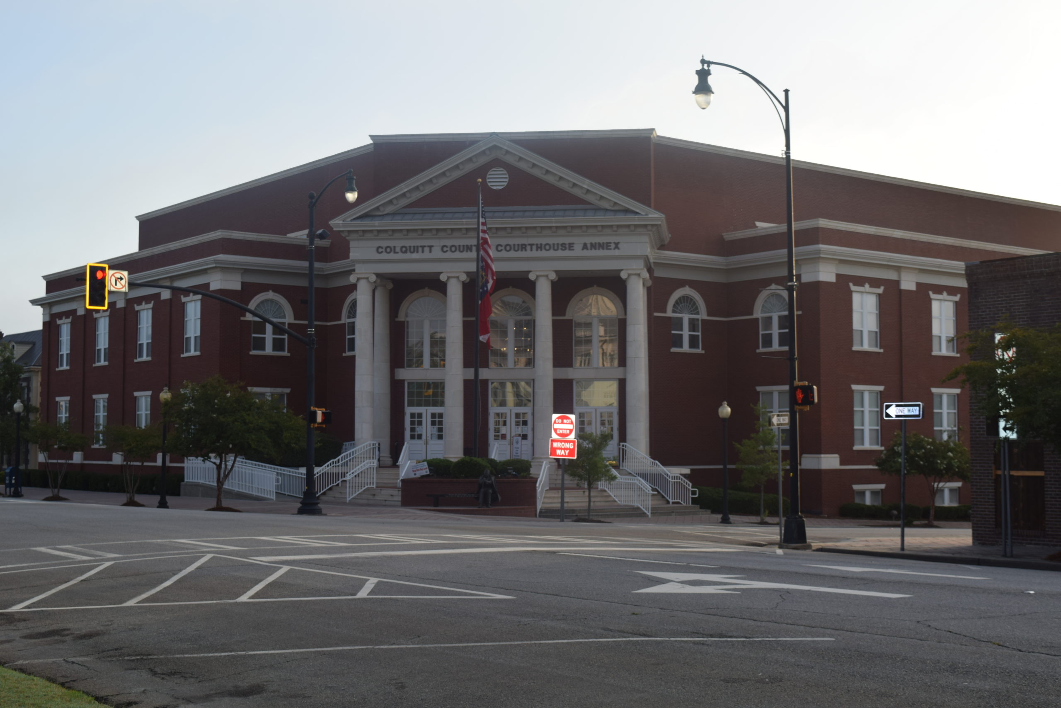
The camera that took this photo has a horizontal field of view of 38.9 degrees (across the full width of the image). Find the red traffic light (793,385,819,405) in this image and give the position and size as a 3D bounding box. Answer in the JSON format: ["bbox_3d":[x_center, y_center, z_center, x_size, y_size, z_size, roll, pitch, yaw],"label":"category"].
[{"bbox_3d":[5.713,0.851,31.200,0.460,0.450,0.250,-3,-5,44],"label":"red traffic light"}]

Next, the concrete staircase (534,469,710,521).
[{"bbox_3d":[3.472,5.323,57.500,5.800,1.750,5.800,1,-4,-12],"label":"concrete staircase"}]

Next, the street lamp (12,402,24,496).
[{"bbox_3d":[-21.740,4.001,63.682,0.380,4.098,0.380,-1,-4,7],"label":"street lamp"}]

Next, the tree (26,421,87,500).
[{"bbox_3d":[-18.584,4.152,58.859,2.300,3.074,2.300,-1,-4,7],"label":"tree"}]

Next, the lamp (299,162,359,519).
[{"bbox_3d":[-5.858,-0.282,44.234,0.750,10.076,2.950,3,-4,-38],"label":"lamp"}]

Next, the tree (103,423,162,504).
[{"bbox_3d":[-14.598,4.052,55.219,2.150,2.929,2.150,0,-4,7],"label":"tree"}]

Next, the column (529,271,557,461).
[{"bbox_3d":[0.527,0.488,62.407,1.030,7.910,0.980,0,-4,8],"label":"column"}]

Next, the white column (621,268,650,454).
[{"bbox_3d":[4.211,0.535,60.695,1.100,8.038,1.000,0,-4,7],"label":"white column"}]

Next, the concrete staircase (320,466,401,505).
[{"bbox_3d":[-5.684,4.862,55.737,2.900,1.300,4.400,3,-4,-38],"label":"concrete staircase"}]

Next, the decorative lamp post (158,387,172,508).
[{"bbox_3d":[-12.394,3.170,50.903,0.380,4.116,0.380,-1,-4,7],"label":"decorative lamp post"}]

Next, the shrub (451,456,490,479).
[{"bbox_3d":[-2.148,4.099,54.102,1.400,0.833,1.350,0,-4,7],"label":"shrub"}]

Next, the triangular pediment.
[{"bbox_3d":[-1.221,-6.413,56.603,12.561,3.444,1.600,-1,-4,7],"label":"triangular pediment"}]

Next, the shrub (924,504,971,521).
[{"bbox_3d":[18.484,6.979,66.300,2.200,0.800,1.100,3,-4,-37],"label":"shrub"}]

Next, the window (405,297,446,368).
[{"bbox_3d":[-4.569,-0.958,66.705,1.930,3.200,0.200,0,-4,8],"label":"window"}]

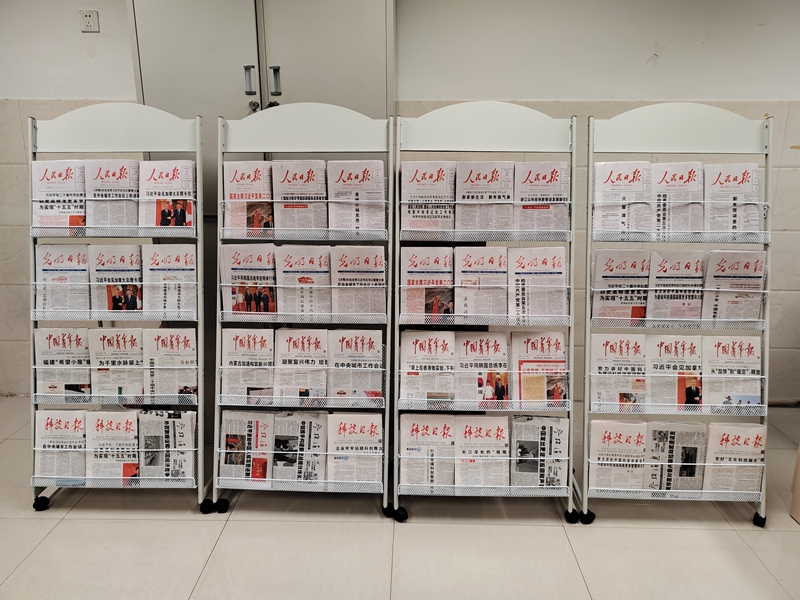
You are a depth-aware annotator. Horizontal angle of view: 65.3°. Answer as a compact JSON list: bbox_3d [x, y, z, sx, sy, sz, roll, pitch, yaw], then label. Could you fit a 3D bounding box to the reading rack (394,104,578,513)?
[{"bbox_3d":[0.299,0.052,2.216,0.637,1.460,0.390,0,14,1],"label":"reading rack"}]

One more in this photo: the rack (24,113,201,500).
[{"bbox_3d":[-1.038,0.035,2.273,0.637,1.460,0.390,1,14,2],"label":"rack"}]

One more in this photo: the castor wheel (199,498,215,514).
[{"bbox_3d":[-0.713,0.753,2.301,0.050,0.055,0.048,0,14,1],"label":"castor wheel"}]

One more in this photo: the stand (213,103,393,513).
[{"bbox_3d":[-0.353,0.042,2.250,0.637,1.460,0.390,1,14,3],"label":"stand"}]

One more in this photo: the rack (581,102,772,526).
[{"bbox_3d":[0.972,0.059,2.191,0.637,1.460,0.390,1,14,2],"label":"rack"}]

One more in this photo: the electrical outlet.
[{"bbox_3d":[-1.425,-1.279,2.867,0.086,0.086,0.012,1,14,2],"label":"electrical outlet"}]

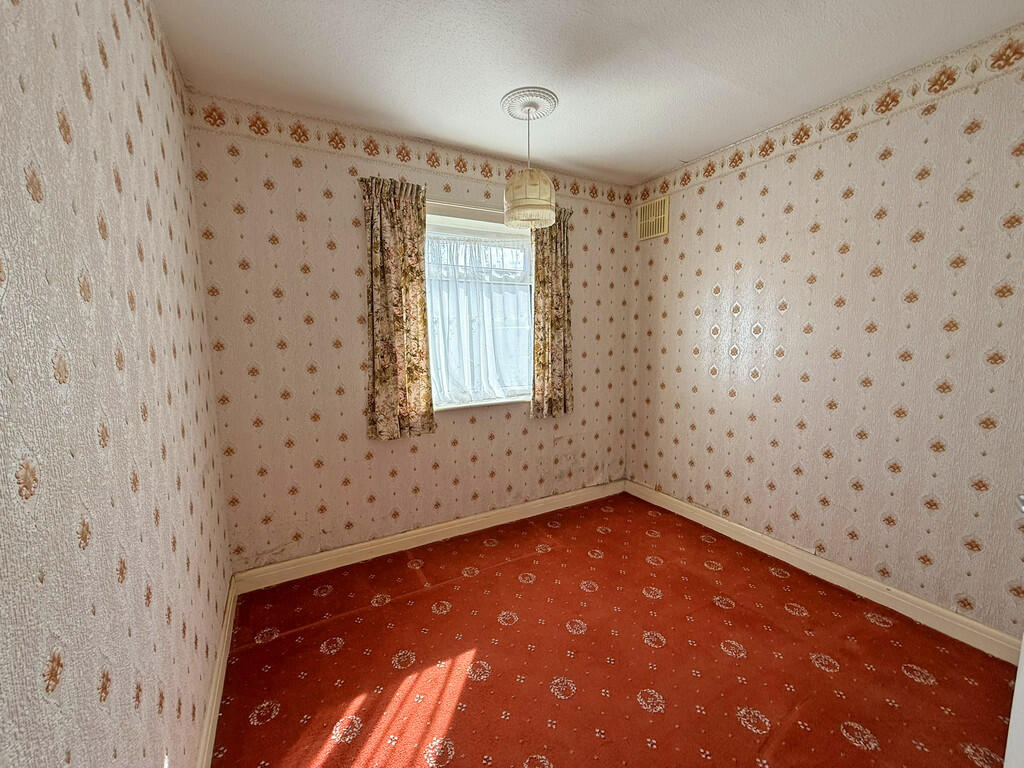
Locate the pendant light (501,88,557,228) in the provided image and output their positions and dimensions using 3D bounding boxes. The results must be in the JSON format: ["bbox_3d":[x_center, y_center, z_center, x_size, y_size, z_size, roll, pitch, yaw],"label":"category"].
[{"bbox_3d":[0.088,-1.080,2.035,0.280,0.555,0.280,-1,7,0],"label":"pendant light"}]

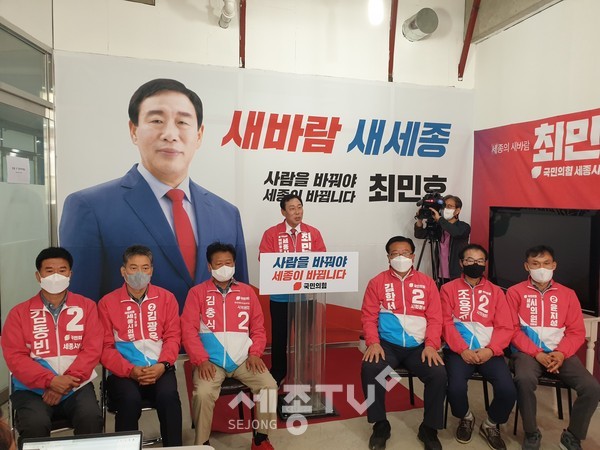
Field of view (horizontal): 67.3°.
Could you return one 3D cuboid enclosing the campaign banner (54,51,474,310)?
[{"bbox_3d":[-0.099,-0.125,4.682,4.340,2.800,0.050,0,4,-16],"label":"campaign banner"}]

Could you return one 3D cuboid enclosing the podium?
[{"bbox_3d":[0.023,0.806,3.517,0.700,1.220,0.450,0,3,-12],"label":"podium"}]

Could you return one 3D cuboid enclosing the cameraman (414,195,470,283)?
[{"bbox_3d":[1.433,0.546,4.500,0.500,1.690,0.510,-1,4,-30],"label":"cameraman"}]

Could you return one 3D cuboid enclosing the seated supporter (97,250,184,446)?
[{"bbox_3d":[-0.979,0.800,2.800,0.540,1.330,0.800,-1,4,-21],"label":"seated supporter"}]

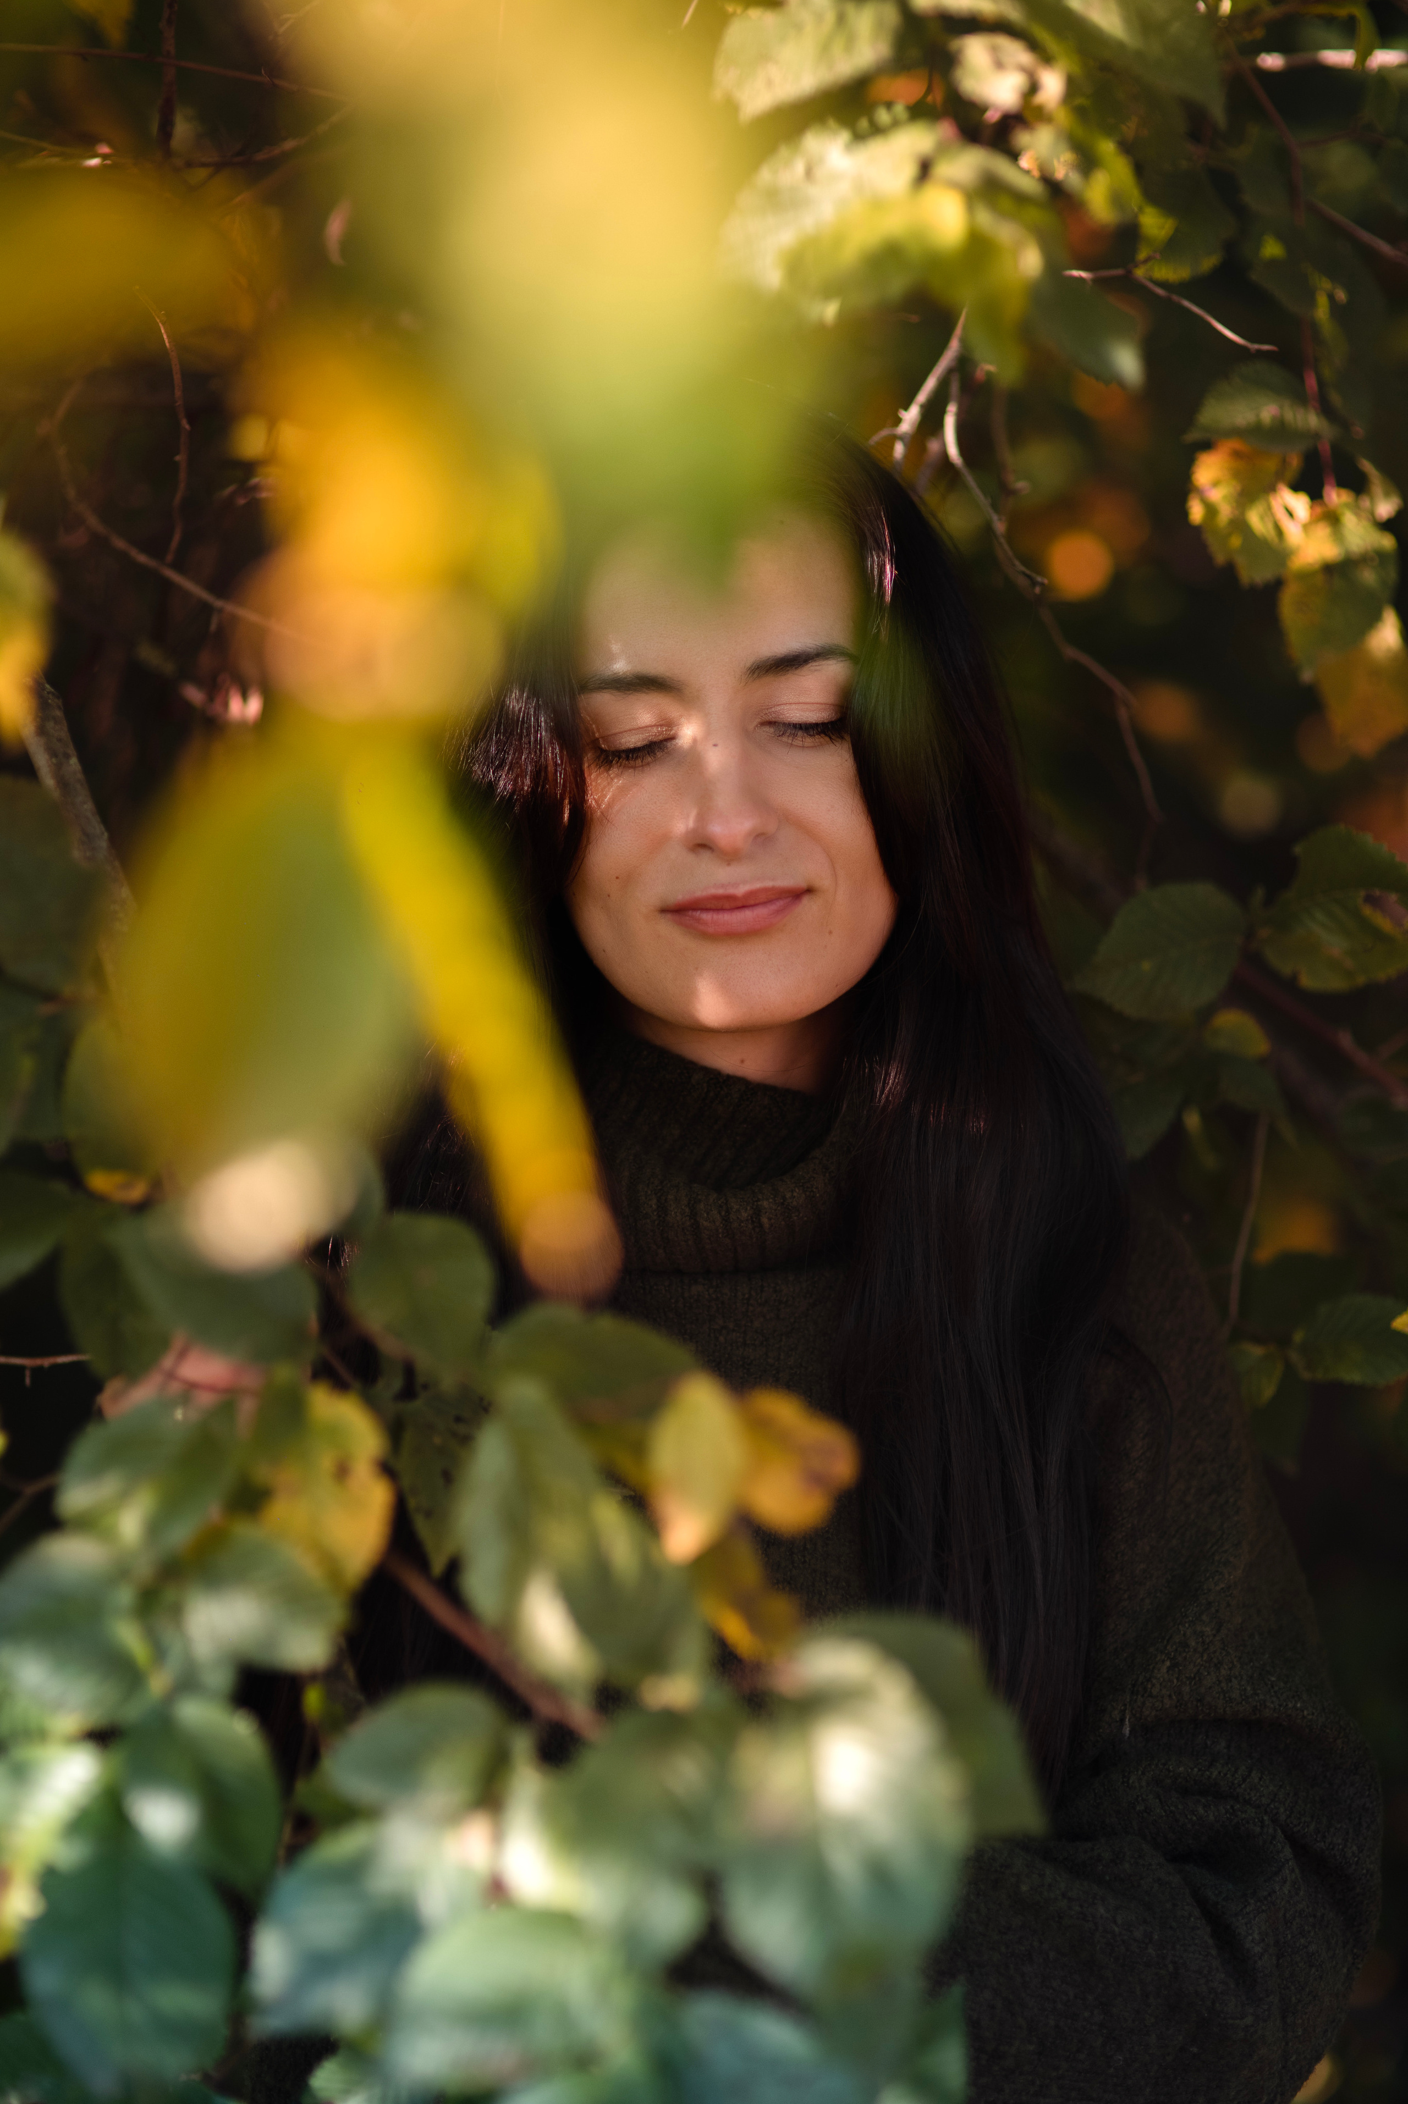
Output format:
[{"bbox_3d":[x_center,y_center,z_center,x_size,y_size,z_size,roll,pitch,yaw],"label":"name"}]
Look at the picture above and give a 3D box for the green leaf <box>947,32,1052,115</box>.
[{"bbox_3d":[0.107,-0.354,1.800,0.038,0.030,0.025,0,2,0],"label":"green leaf"}]

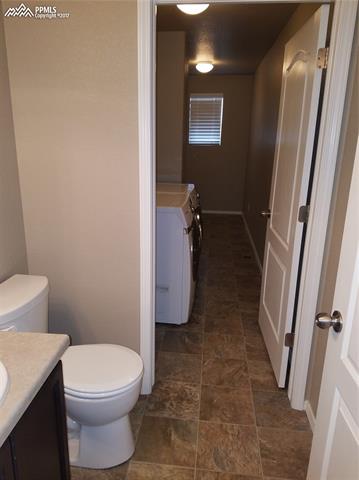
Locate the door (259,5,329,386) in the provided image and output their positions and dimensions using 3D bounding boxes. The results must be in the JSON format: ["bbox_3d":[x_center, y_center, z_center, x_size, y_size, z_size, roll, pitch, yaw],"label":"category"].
[{"bbox_3d":[0.663,-0.190,2.272,0.035,2.032,0.771,2,16,3],"label":"door"}]

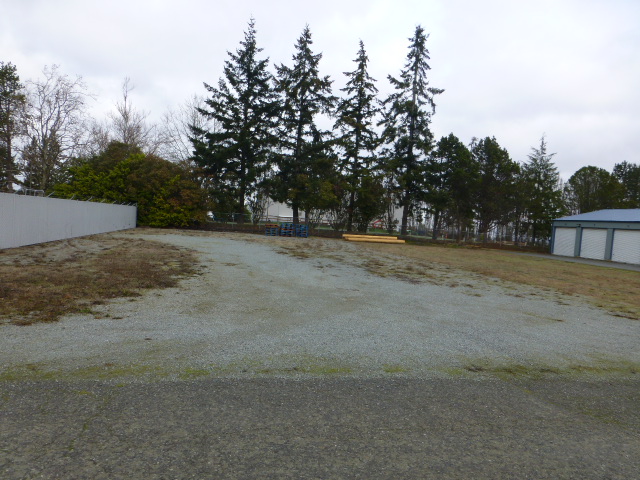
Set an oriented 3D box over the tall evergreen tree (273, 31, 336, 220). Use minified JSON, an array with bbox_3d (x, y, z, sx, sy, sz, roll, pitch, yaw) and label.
[{"bbox_3d":[-1.970,-14.300,56.410,7.760,25.190,7.520,3,3,-3],"label":"tall evergreen tree"}]

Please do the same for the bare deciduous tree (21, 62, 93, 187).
[{"bbox_3d":[-31.810,-11.690,53.560,8.450,18.680,8.200,1,3,-31],"label":"bare deciduous tree"}]

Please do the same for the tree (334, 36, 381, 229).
[{"bbox_3d":[4.770,-13.110,56.440,5.470,24.090,5.310,3,3,4],"label":"tree"}]

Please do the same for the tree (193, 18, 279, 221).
[{"bbox_3d":[-10.740,-14.980,56.400,10.420,25.790,10.110,2,3,-11],"label":"tree"}]

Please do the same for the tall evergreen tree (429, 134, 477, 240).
[{"bbox_3d":[16.330,-6.400,54.690,5.550,13.090,5.380,4,3,16],"label":"tall evergreen tree"}]

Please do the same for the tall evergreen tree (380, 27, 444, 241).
[{"bbox_3d":[11.520,-13.740,55.880,7.310,26.270,7.090,3,3,11],"label":"tall evergreen tree"}]

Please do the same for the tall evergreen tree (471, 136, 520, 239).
[{"bbox_3d":[21.700,-6.220,54.700,5.790,12.970,5.620,4,3,21],"label":"tall evergreen tree"}]

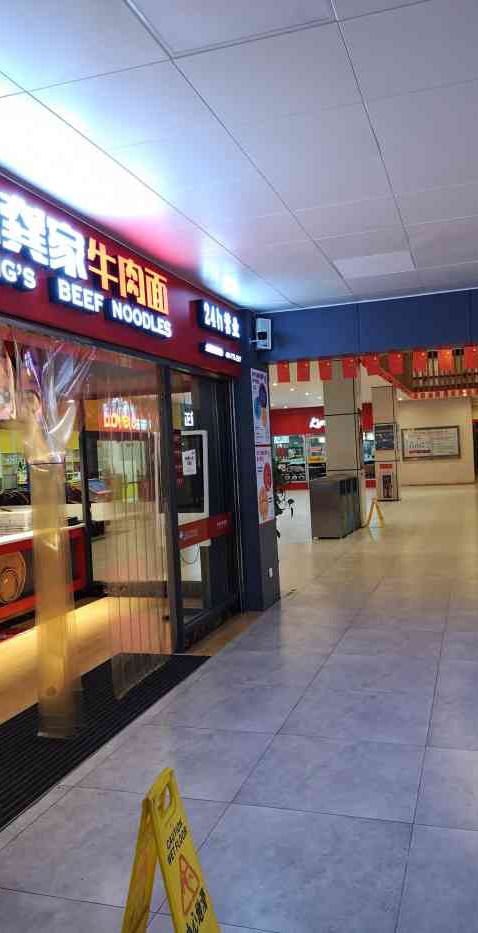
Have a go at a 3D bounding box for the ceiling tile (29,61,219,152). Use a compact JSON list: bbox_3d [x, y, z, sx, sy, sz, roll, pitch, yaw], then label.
[{"bbox_3d":[-0.435,-1.465,2.981,0.590,0.020,0.590,-2,1,18],"label":"ceiling tile"}]

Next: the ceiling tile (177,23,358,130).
[{"bbox_3d":[0.138,-1.487,2.788,0.600,0.030,0.600,-2,1,18],"label":"ceiling tile"}]

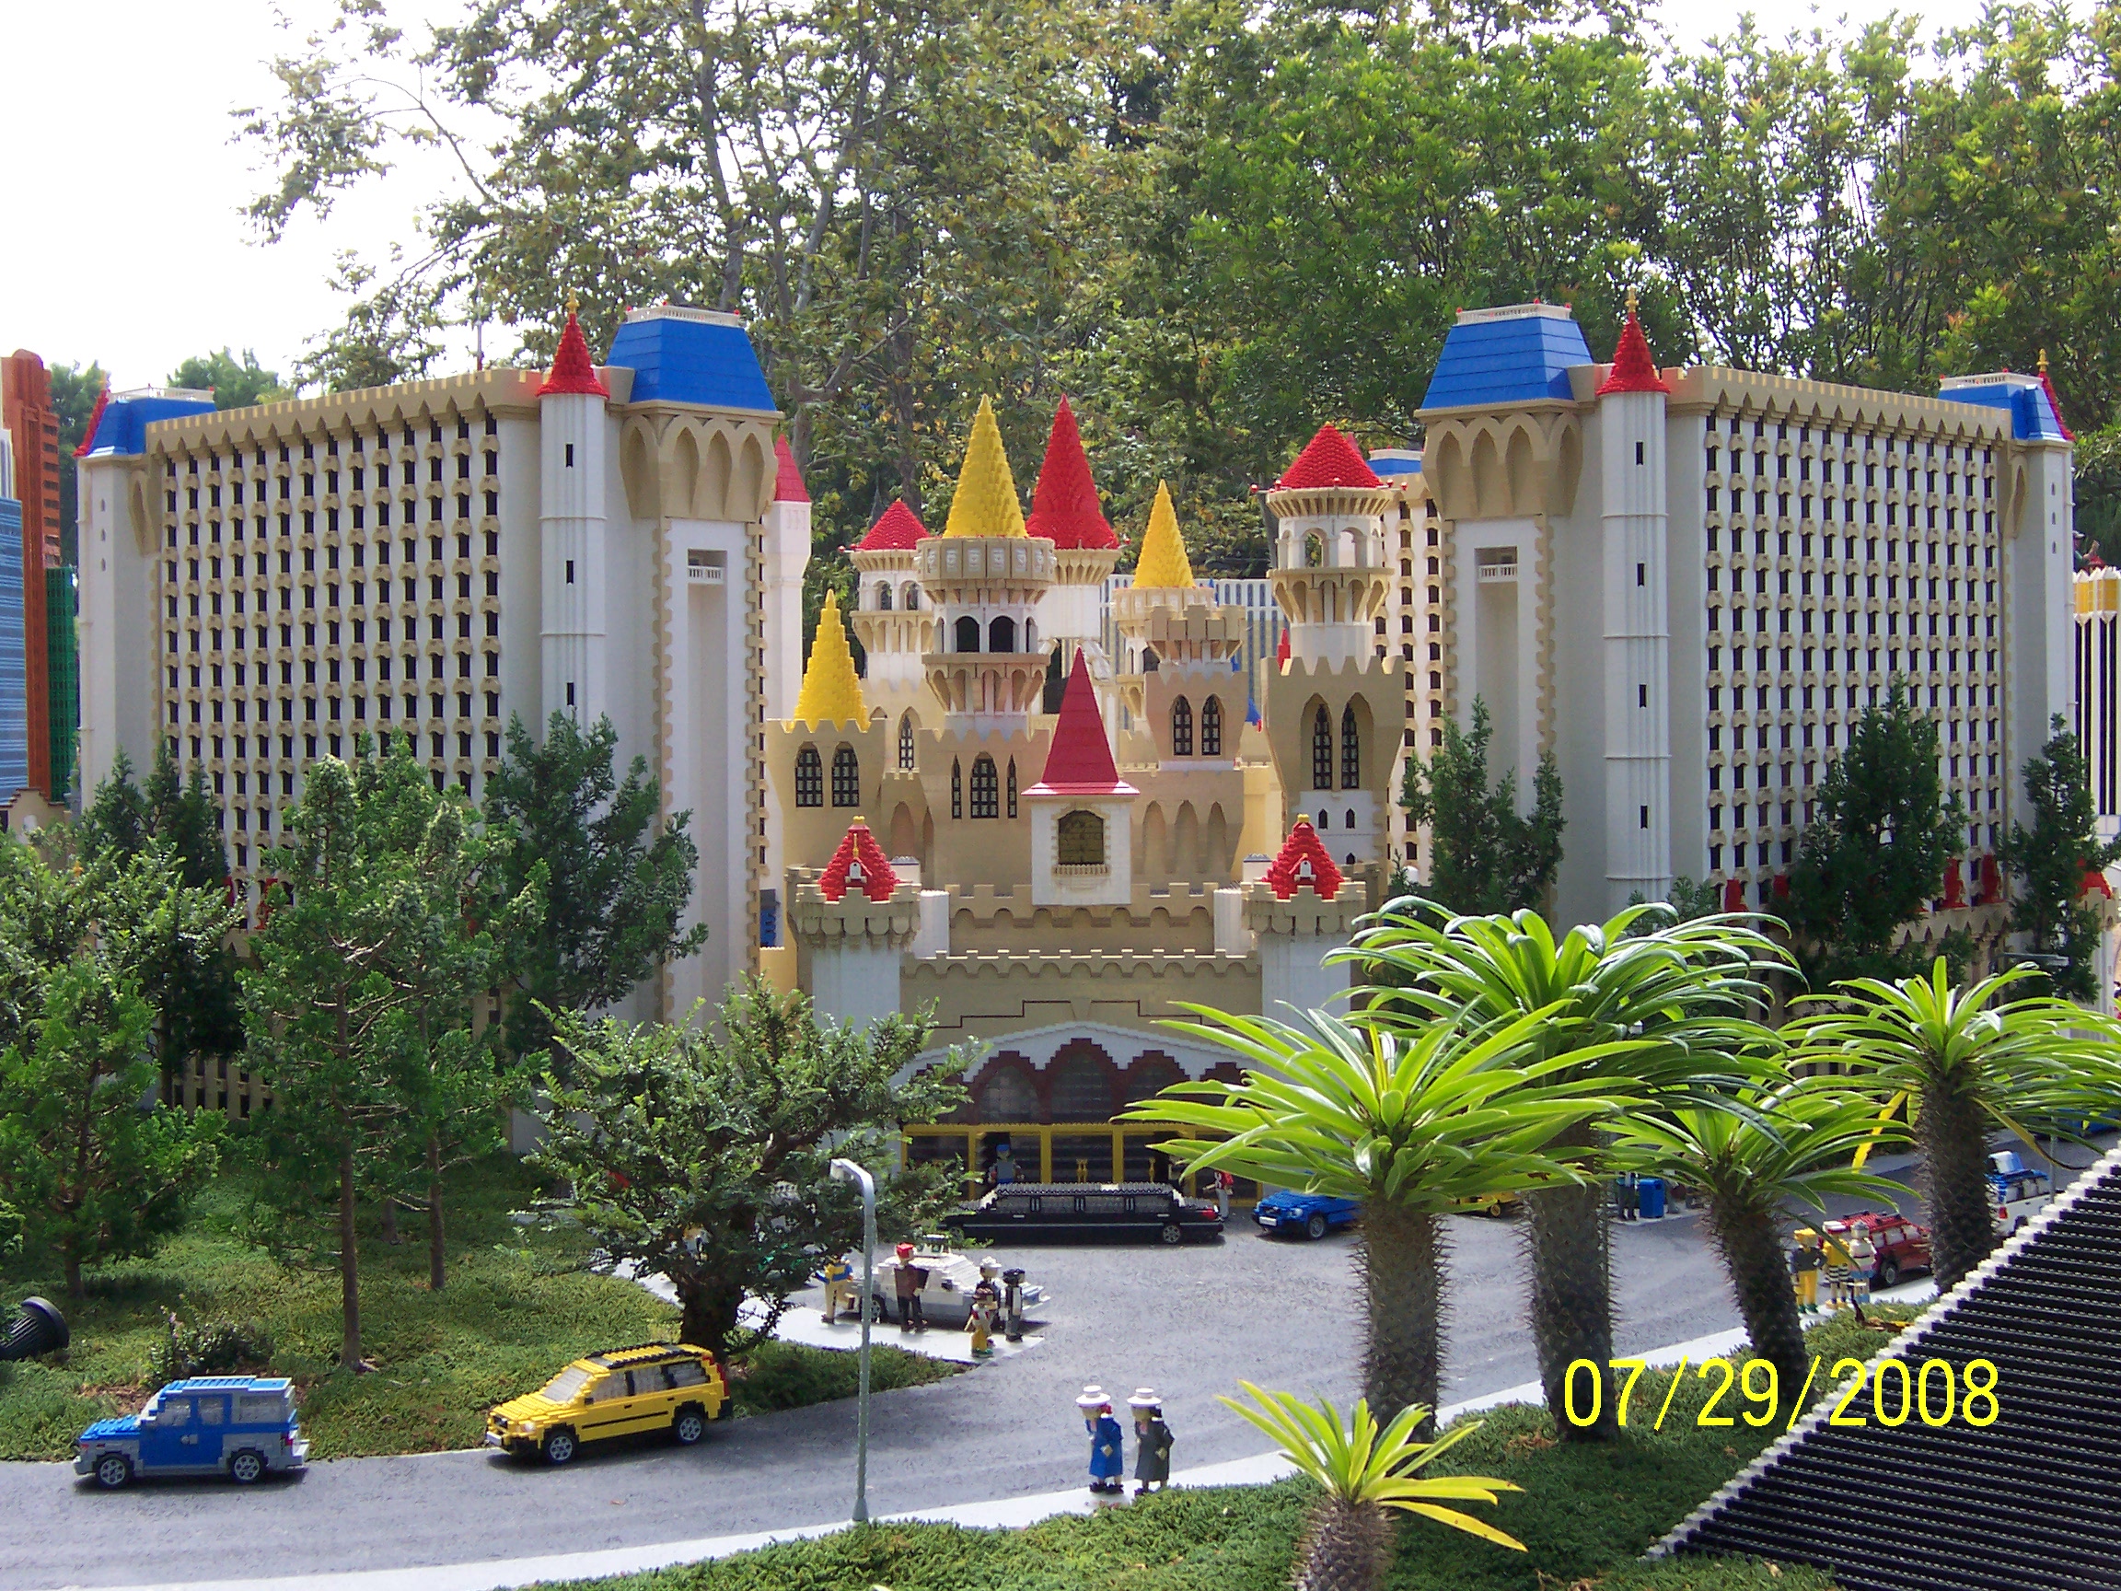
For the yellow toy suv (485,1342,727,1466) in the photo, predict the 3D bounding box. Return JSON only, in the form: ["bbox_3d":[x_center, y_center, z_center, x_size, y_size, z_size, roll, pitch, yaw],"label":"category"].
[{"bbox_3d":[-0.475,0.636,3.151,0.236,0.088,0.096,-2,2,-29],"label":"yellow toy suv"}]

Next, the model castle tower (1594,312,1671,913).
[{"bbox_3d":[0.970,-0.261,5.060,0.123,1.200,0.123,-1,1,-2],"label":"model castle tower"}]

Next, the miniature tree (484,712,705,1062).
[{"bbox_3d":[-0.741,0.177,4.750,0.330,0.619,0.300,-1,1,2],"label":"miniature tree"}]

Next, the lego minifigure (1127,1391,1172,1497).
[{"bbox_3d":[0.087,0.621,2.880,0.038,0.105,0.042,-2,2,-37],"label":"lego minifigure"}]

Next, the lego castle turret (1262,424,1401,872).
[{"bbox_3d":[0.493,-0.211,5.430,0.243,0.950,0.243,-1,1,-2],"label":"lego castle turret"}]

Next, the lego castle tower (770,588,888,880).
[{"bbox_3d":[-0.406,-0.095,5.280,0.203,0.542,0.200,-1,1,2],"label":"lego castle tower"}]

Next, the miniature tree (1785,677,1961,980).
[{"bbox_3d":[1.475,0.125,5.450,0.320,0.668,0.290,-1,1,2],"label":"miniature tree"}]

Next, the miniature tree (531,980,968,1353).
[{"bbox_3d":[-0.348,0.418,3.420,0.470,0.420,0.450,-1,1,0],"label":"miniature tree"}]

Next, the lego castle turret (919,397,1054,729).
[{"bbox_3d":[-0.127,-0.391,5.100,0.235,0.571,0.235,-1,1,2],"label":"lego castle turret"}]

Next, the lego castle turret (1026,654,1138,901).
[{"bbox_3d":[0.033,-0.026,4.930,0.190,0.430,0.190,-1,1,2],"label":"lego castle turret"}]

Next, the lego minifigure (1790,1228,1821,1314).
[{"bbox_3d":[0.889,0.567,3.580,0.040,0.098,0.030,-1,1,-30],"label":"lego minifigure"}]

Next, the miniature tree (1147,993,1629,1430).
[{"bbox_3d":[0.329,0.427,3.030,0.505,0.438,0.460,-1,1,2],"label":"miniature tree"}]

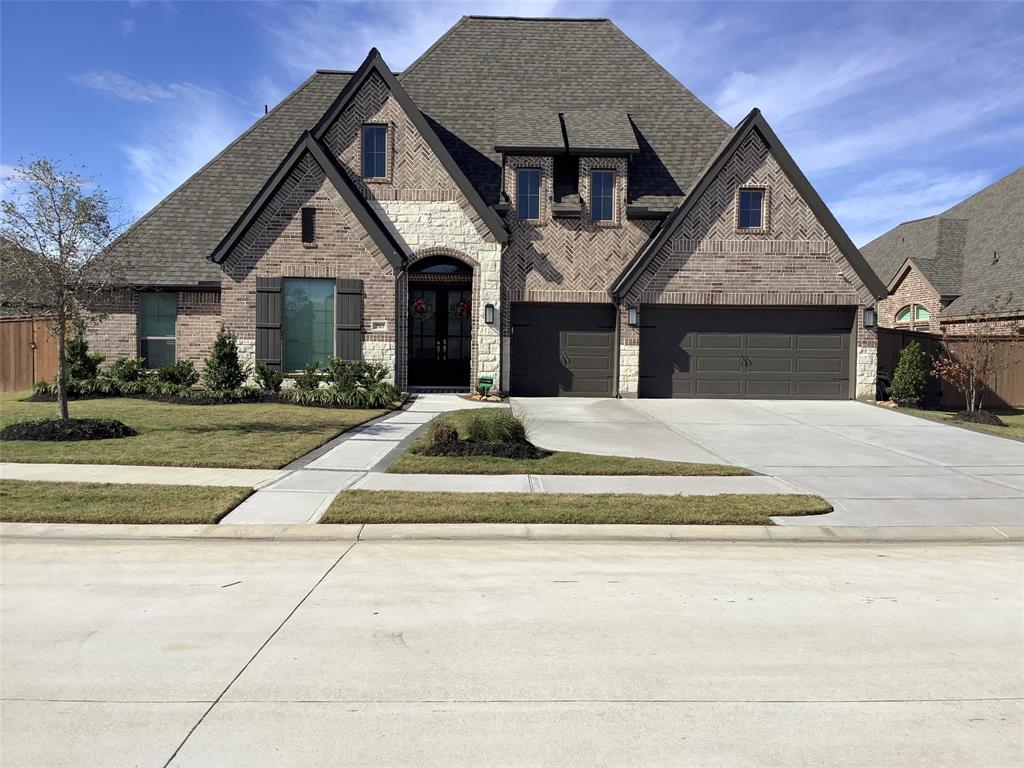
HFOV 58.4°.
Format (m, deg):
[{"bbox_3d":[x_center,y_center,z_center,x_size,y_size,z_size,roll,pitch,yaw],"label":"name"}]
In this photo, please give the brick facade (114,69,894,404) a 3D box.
[{"bbox_3d":[-0.716,-3.234,20.836,18.001,7.041,1.900,1,2,-1],"label":"brick facade"}]

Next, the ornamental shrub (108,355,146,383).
[{"bbox_3d":[-8.538,-0.255,20.362,0.836,0.711,0.811,1,2,-1],"label":"ornamental shrub"}]

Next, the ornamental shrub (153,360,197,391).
[{"bbox_3d":[-7.442,-0.189,20.341,0.968,0.755,0.939,1,2,-1],"label":"ornamental shrub"}]

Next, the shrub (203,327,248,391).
[{"bbox_3d":[-6.034,-0.505,19.312,0.962,1.411,0.933,1,2,-1],"label":"shrub"}]

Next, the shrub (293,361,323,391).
[{"bbox_3d":[-4.330,-0.116,19.418,0.632,0.678,0.613,1,2,-1],"label":"shrub"}]

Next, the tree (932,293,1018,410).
[{"bbox_3d":[8.845,-0.582,17.500,1.739,2.250,1.600,1,2,-1],"label":"tree"}]

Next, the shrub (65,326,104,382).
[{"bbox_3d":[-9.407,-0.594,20.178,0.871,1.342,0.845,1,2,-1],"label":"shrub"}]

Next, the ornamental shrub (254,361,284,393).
[{"bbox_3d":[-5.130,-0.137,19.398,0.631,0.720,0.612,1,2,-1],"label":"ornamental shrub"}]

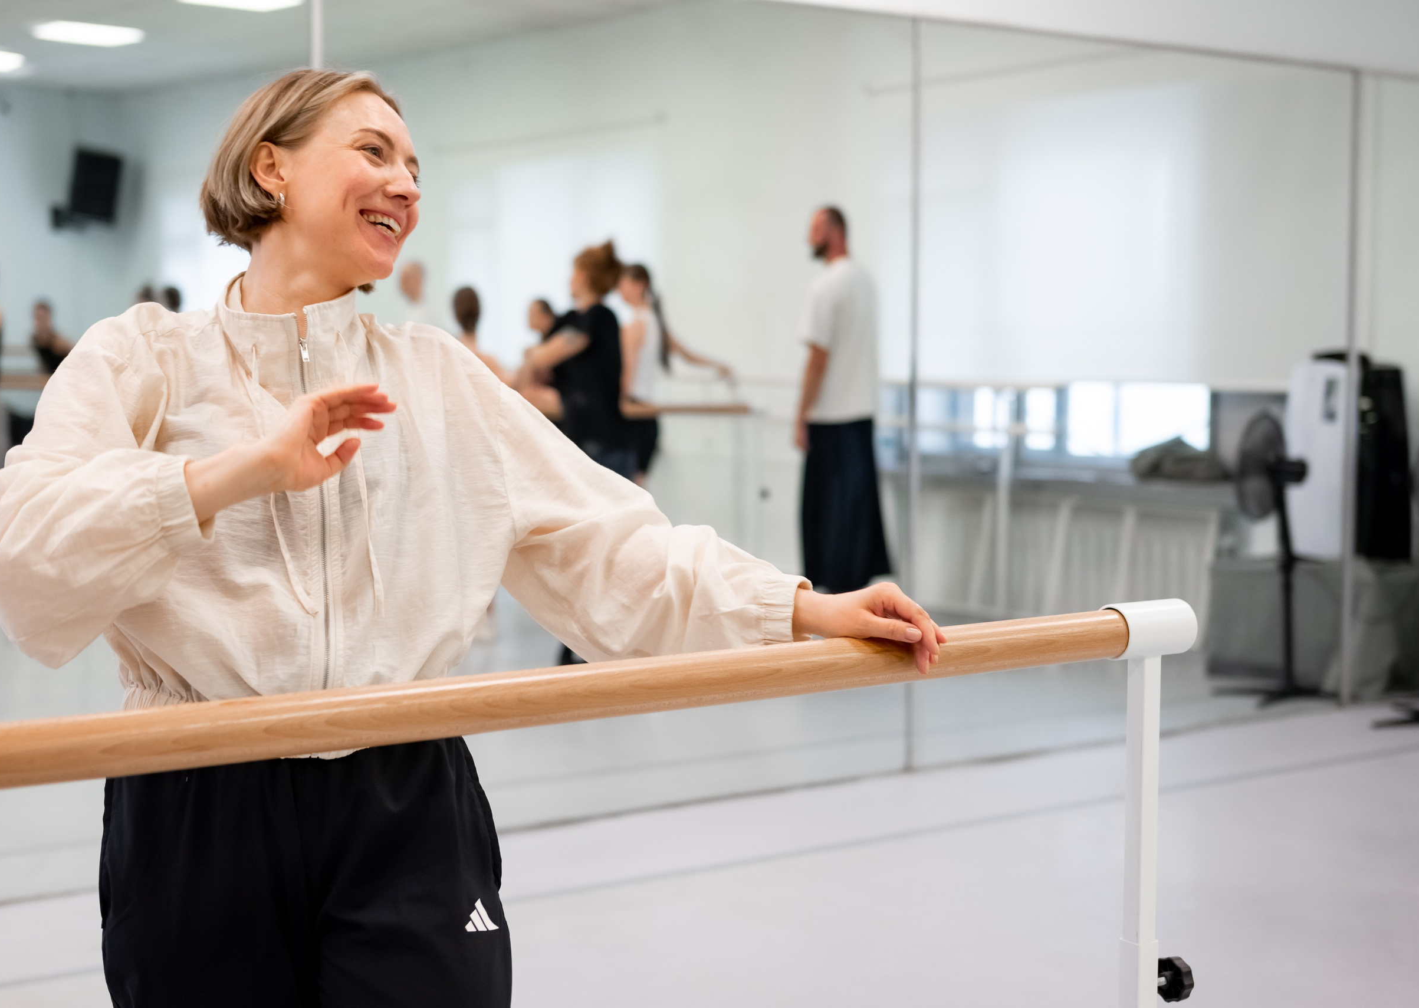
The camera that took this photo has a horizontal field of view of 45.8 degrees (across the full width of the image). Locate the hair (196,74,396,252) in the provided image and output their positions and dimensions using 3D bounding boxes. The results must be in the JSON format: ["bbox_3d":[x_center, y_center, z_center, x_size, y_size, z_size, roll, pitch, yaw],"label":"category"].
[{"bbox_3d":[-0.414,-0.345,1.715,0.205,0.215,0.180,-5,-15,30],"label":"hair"}]

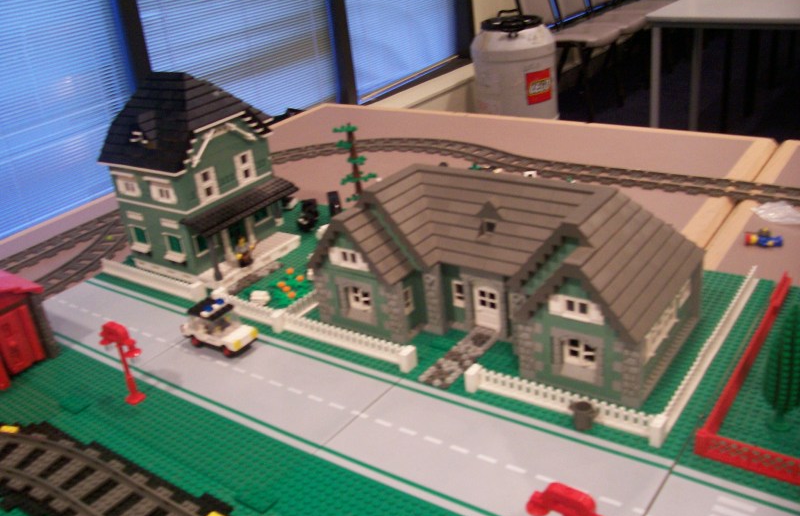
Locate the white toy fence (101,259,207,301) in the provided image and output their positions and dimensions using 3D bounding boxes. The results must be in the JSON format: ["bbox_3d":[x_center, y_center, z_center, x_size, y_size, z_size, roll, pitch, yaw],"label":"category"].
[{"bbox_3d":[-0.316,0.023,0.990,0.199,0.021,0.014,12,31,35],"label":"white toy fence"}]

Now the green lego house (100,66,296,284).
[{"bbox_3d":[-0.261,-0.119,1.019,0.202,0.240,0.166,12,31,35],"label":"green lego house"}]

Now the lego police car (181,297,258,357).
[{"bbox_3d":[-0.194,0.070,0.831,0.083,0.045,0.034,12,31,35],"label":"lego police car"}]

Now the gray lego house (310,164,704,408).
[{"bbox_3d":[0.098,-0.003,0.794,0.362,0.144,0.177,12,31,35],"label":"gray lego house"}]

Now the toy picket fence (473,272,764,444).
[{"bbox_3d":[0.222,0.062,0.770,0.175,0.021,0.314,12,31,35],"label":"toy picket fence"}]

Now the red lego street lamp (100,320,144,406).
[{"bbox_3d":[-0.260,0.098,0.742,0.066,0.084,0.017,12,31,35],"label":"red lego street lamp"}]

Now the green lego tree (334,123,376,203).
[{"bbox_3d":[-0.058,-0.107,1.045,0.053,0.152,0.053,12,31,35],"label":"green lego tree"}]

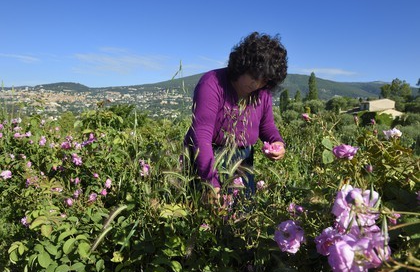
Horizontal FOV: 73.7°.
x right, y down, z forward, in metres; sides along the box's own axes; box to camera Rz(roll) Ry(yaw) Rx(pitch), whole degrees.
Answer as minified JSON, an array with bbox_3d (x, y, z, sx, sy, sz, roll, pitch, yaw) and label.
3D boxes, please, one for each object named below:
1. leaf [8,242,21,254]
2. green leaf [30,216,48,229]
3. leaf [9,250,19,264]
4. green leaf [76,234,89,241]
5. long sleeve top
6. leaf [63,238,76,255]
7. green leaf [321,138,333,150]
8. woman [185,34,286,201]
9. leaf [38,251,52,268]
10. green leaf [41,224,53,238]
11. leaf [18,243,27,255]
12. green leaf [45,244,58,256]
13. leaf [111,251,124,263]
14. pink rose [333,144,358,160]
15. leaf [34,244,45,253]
[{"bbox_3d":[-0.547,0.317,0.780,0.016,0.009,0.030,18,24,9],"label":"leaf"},{"bbox_3d":[-0.503,0.256,0.820,0.029,0.009,0.053,24,27,20],"label":"green leaf"},{"bbox_3d":[-0.631,0.392,0.902,0.018,0.041,0.012,-31,-28,-19],"label":"leaf"},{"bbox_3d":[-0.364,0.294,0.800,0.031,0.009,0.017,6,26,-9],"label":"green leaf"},{"bbox_3d":[0.113,-0.037,1.400,0.460,0.560,0.400,-2,17,-24],"label":"long sleeve top"},{"bbox_3d":[-0.441,0.343,0.877,0.041,0.051,0.012,22,-16,36],"label":"leaf"},{"bbox_3d":[0.379,0.029,0.900,0.043,0.030,0.009,47,7,25],"label":"green leaf"},{"bbox_3d":[0.125,0.135,1.530,0.580,1.330,0.550,-2,6,-25],"label":"woman"},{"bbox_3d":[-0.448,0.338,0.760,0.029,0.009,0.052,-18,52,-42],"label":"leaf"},{"bbox_3d":[-0.562,0.329,0.966,0.037,0.043,0.012,-18,-22,-7],"label":"green leaf"},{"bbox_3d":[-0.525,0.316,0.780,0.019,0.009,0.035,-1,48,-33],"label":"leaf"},{"bbox_3d":[-0.500,0.357,0.883,0.059,0.021,0.012,30,-33,10],"label":"green leaf"},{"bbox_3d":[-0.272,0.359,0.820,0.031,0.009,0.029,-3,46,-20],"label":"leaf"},{"bbox_3d":[0.406,0.050,0.840,0.073,0.045,0.068,2,5,21],"label":"pink rose"},{"bbox_3d":[-0.538,0.355,0.883,0.035,0.012,0.023,10,50,16],"label":"leaf"}]

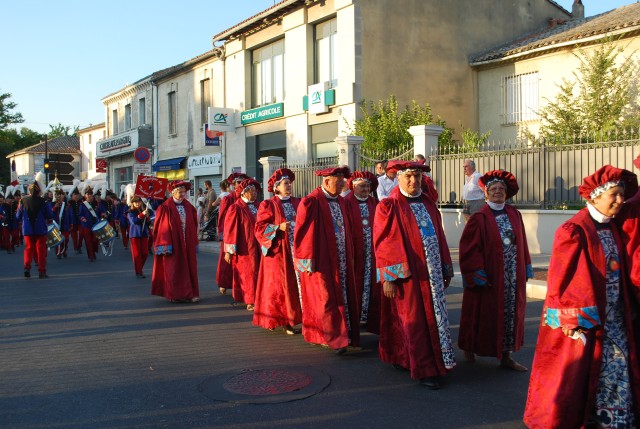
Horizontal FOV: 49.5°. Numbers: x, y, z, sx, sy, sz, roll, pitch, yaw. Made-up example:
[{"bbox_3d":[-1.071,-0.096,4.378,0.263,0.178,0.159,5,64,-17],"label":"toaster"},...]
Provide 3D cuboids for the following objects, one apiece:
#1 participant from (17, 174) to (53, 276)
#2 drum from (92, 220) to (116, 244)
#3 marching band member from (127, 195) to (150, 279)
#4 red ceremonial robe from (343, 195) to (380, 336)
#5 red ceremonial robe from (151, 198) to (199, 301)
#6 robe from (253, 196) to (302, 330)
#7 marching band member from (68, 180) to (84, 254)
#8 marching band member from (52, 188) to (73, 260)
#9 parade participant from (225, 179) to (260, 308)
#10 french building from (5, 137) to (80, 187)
[{"bbox_3d":[-5.345,0.215,13.000,0.620,1.950,0.480,-2,2,-27],"label":"participant"},{"bbox_3d":[-4.939,0.401,15.900,0.420,0.380,0.420,-29,19,0],"label":"drum"},{"bbox_3d":[-3.372,0.409,12.900,0.470,1.550,0.420,-2,2,-34],"label":"marching band member"},{"bbox_3d":[0.472,0.481,7.606,0.580,1.444,0.440,-1,2,-20],"label":"red ceremonial robe"},{"bbox_3d":[-2.085,0.509,9.950,0.660,1.460,0.500,-2,2,-29],"label":"red ceremonial robe"},{"bbox_3d":[-0.451,0.508,7.450,0.600,1.400,0.500,-2,2,-39],"label":"robe"},{"bbox_3d":[-6.333,0.073,18.013,0.520,1.908,0.420,-1,2,-28],"label":"marching band member"},{"bbox_3d":[-6.378,0.223,17.200,0.560,1.750,0.450,-2,2,-25],"label":"marching band member"},{"bbox_3d":[-1.042,0.362,9.253,0.540,1.735,0.420,-2,2,-40],"label":"parade participant"},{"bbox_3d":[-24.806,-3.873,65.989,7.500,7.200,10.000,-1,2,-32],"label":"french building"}]

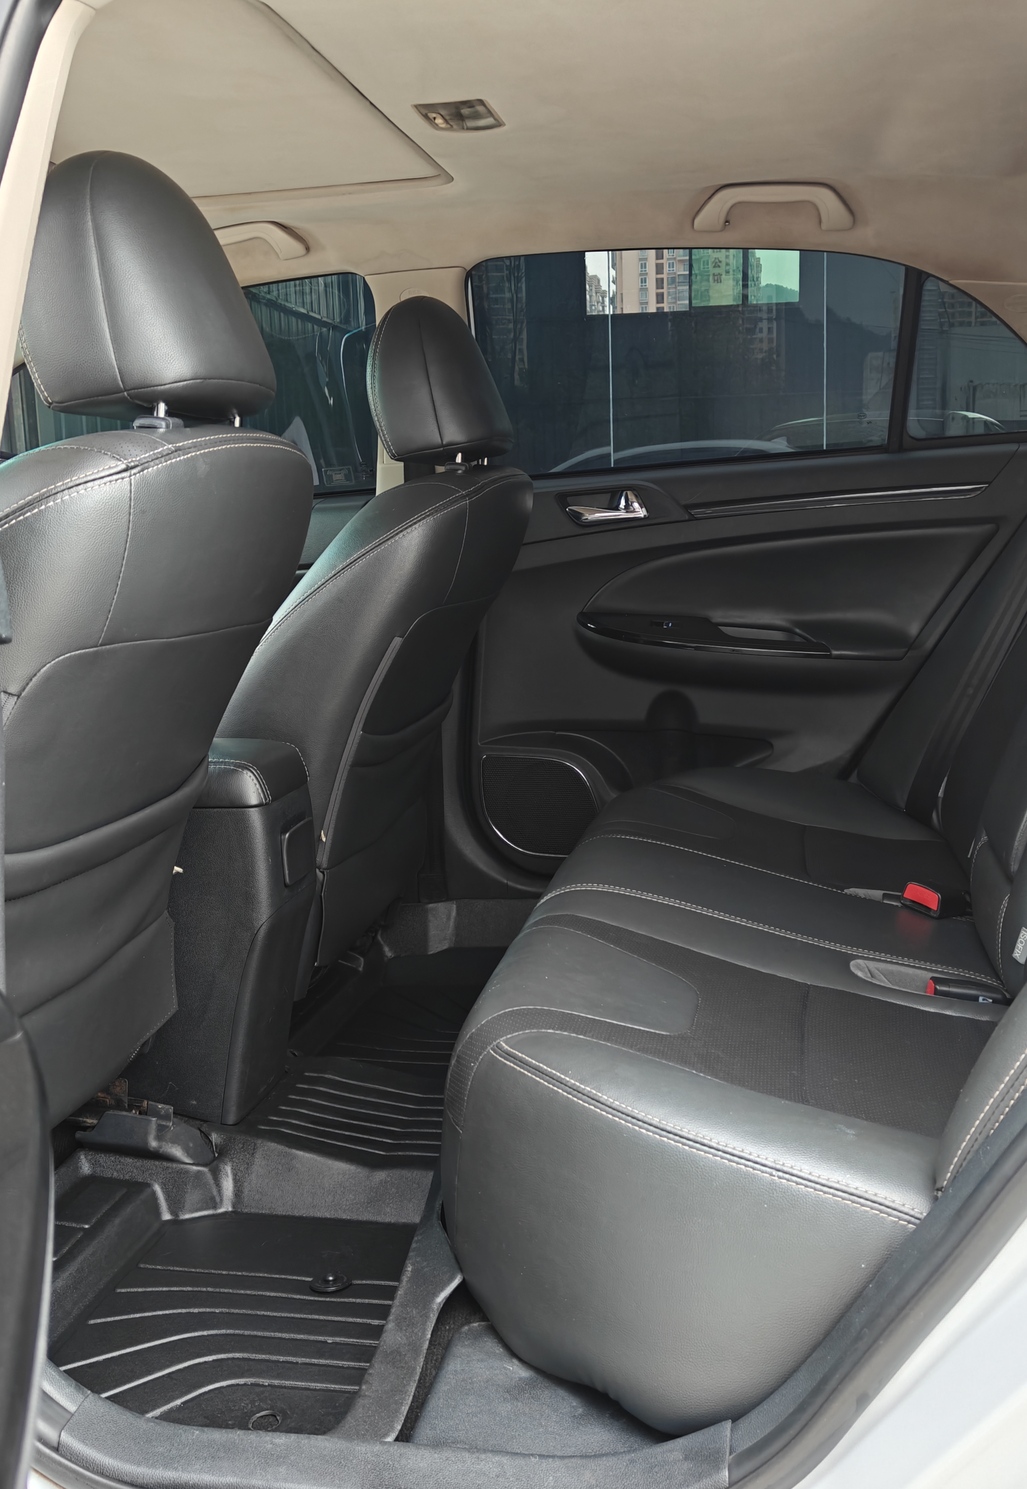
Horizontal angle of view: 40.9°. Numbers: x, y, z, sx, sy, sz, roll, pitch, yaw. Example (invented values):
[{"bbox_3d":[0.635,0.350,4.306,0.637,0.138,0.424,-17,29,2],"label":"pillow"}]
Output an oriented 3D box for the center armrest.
[{"bbox_3d":[-0.407,0.028,1.656,0.300,0.066,0.165,1,11,12],"label":"center armrest"}]

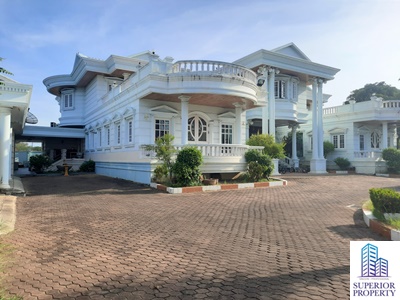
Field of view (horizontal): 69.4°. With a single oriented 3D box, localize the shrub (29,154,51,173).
[{"bbox_3d":[-15.895,1.341,28.700,2.150,1.800,2.050,1,-2,-31],"label":"shrub"}]

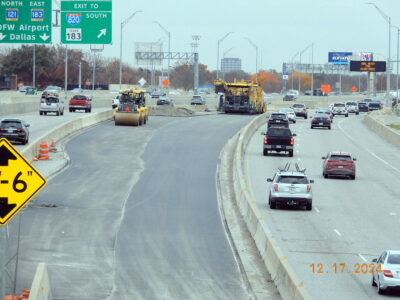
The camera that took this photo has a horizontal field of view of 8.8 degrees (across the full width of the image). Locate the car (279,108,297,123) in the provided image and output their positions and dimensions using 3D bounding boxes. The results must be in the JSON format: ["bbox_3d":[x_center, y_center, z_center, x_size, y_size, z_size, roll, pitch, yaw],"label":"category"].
[{"bbox_3d":[8.981,-3.472,264.850,1.840,1.470,4.750,2,2,3],"label":"car"}]

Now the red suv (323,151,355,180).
[{"bbox_3d":[8.268,0.893,153.737,1.850,1.580,4.350,2,3,2],"label":"red suv"}]

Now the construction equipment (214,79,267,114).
[{"bbox_3d":[5.335,-7.009,340.000,5.500,4.500,8.500,1,2,7],"label":"construction equipment"}]

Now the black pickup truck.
[{"bbox_3d":[5.398,-0.547,176.884,2.080,1.880,5.850,2,2,2],"label":"black pickup truck"}]

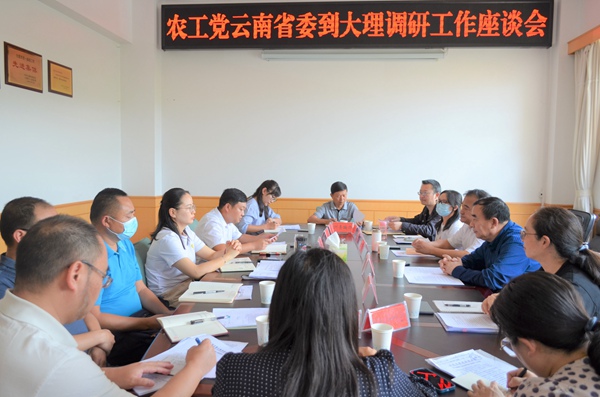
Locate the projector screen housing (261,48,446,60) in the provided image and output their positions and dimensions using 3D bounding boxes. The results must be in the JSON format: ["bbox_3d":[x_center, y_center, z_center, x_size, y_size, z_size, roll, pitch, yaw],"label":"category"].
[{"bbox_3d":[0.677,-1.852,5.822,2.370,0.125,0.100,1,4,4],"label":"projector screen housing"}]

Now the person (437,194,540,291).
[{"bbox_3d":[1.051,0.595,2.499,0.620,1.205,0.540,1,4,3],"label":"person"}]

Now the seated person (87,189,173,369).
[{"bbox_3d":[-0.806,0.584,2.178,0.700,1.270,0.520,1,4,5],"label":"seated person"}]

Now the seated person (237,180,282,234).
[{"bbox_3d":[-0.395,0.467,4.164,0.700,1.230,0.480,2,4,24],"label":"seated person"}]

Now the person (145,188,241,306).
[{"bbox_3d":[-0.666,0.558,2.767,0.720,1.240,0.470,1,4,8],"label":"person"}]

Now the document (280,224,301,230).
[{"bbox_3d":[-0.092,0.287,4.502,0.210,0.012,0.300,1,4,5],"label":"document"}]

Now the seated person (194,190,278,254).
[{"bbox_3d":[-0.505,0.529,3.346,0.760,1.220,0.520,1,4,12],"label":"seated person"}]

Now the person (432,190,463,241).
[{"bbox_3d":[1.185,0.525,3.776,0.680,1.200,0.460,0,4,-10],"label":"person"}]

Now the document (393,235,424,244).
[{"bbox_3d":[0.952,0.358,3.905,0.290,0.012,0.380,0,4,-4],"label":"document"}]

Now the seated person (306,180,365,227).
[{"bbox_3d":[0.366,0.429,4.676,0.580,1.215,0.620,1,4,5],"label":"seated person"}]

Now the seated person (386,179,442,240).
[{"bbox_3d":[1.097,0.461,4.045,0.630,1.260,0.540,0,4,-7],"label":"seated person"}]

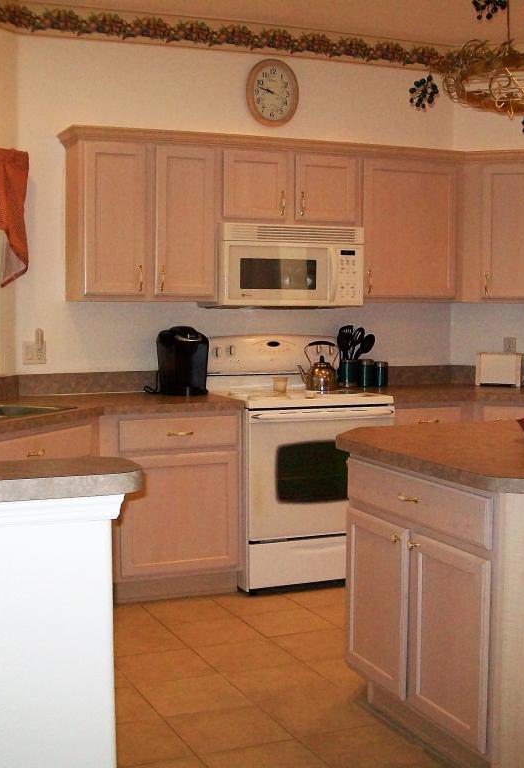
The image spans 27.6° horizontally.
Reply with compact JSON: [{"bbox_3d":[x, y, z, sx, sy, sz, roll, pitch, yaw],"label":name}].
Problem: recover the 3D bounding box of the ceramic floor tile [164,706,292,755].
[{"bbox_3d":[-0.108,1.096,3.369,0.323,0.010,0.323,-2,4,-23],"label":"ceramic floor tile"}]

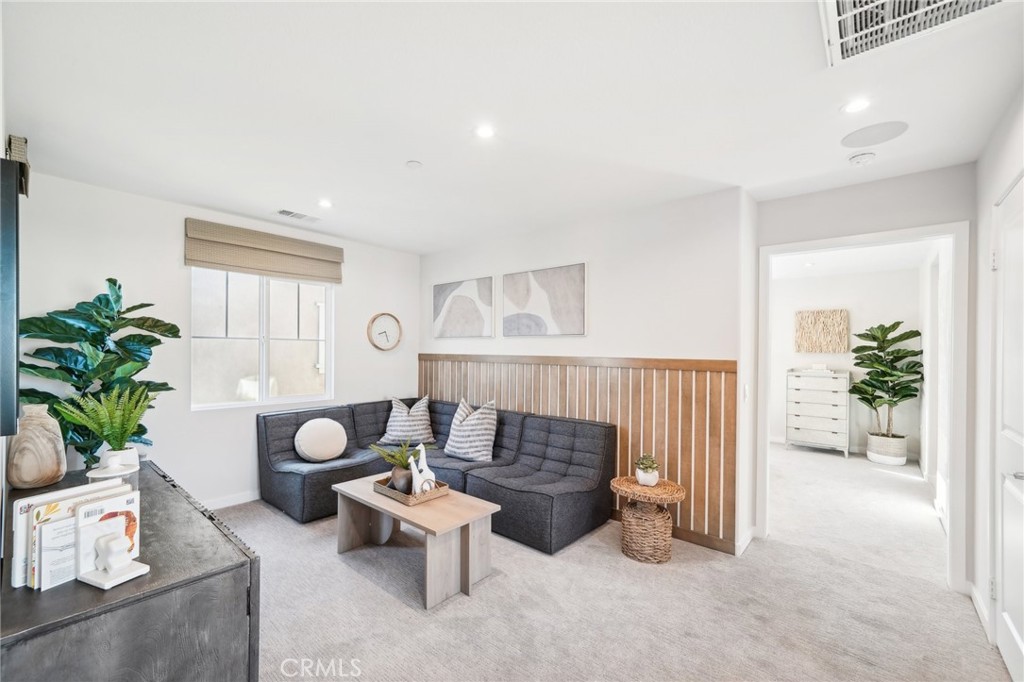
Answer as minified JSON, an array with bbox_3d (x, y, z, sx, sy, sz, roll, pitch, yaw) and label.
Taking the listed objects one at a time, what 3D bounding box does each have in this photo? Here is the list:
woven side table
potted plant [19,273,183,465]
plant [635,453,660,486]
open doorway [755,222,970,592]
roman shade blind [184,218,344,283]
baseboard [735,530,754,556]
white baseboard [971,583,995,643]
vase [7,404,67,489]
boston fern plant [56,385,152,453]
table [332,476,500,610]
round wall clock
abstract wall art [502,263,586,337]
[{"bbox_3d":[0.925,1.215,2.728,0.465,0.445,0.455,0,0,40],"label":"woven side table"},{"bbox_3d":[-2.320,0.530,2.250,0.720,1.740,0.680,0,-1,38],"label":"potted plant"},{"bbox_3d":[0.954,0.891,2.778,0.165,0.215,0.165,0,0,40],"label":"plant"},{"bbox_3d":[2.243,0.382,2.643,1.025,2.140,0.140,0,0,40],"label":"open doorway"},{"bbox_3d":[-2.120,-0.756,3.543,0.085,0.370,1.240,0,0,42],"label":"roman shade blind"},{"bbox_3d":[1.635,1.394,2.778,0.016,0.084,0.380,0,-1,42],"label":"baseboard"},{"bbox_3d":[2.421,1.388,2.055,0.016,0.086,0.470,0,-1,42],"label":"white baseboard"},{"bbox_3d":[-2.230,0.480,1.865,0.180,0.370,0.170,0,-1,38],"label":"vase"},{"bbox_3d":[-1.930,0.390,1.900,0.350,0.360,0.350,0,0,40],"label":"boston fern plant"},{"bbox_3d":[-0.648,1.203,2.550,1.090,0.428,0.485,0,-1,39],"label":"table"},{"bbox_3d":[-1.335,-0.095,4.205,0.045,0.405,0.405,0,-1,41],"label":"round wall clock"},{"bbox_3d":[0.275,-0.335,3.545,0.890,0.605,0.035,0,-1,37],"label":"abstract wall art"}]

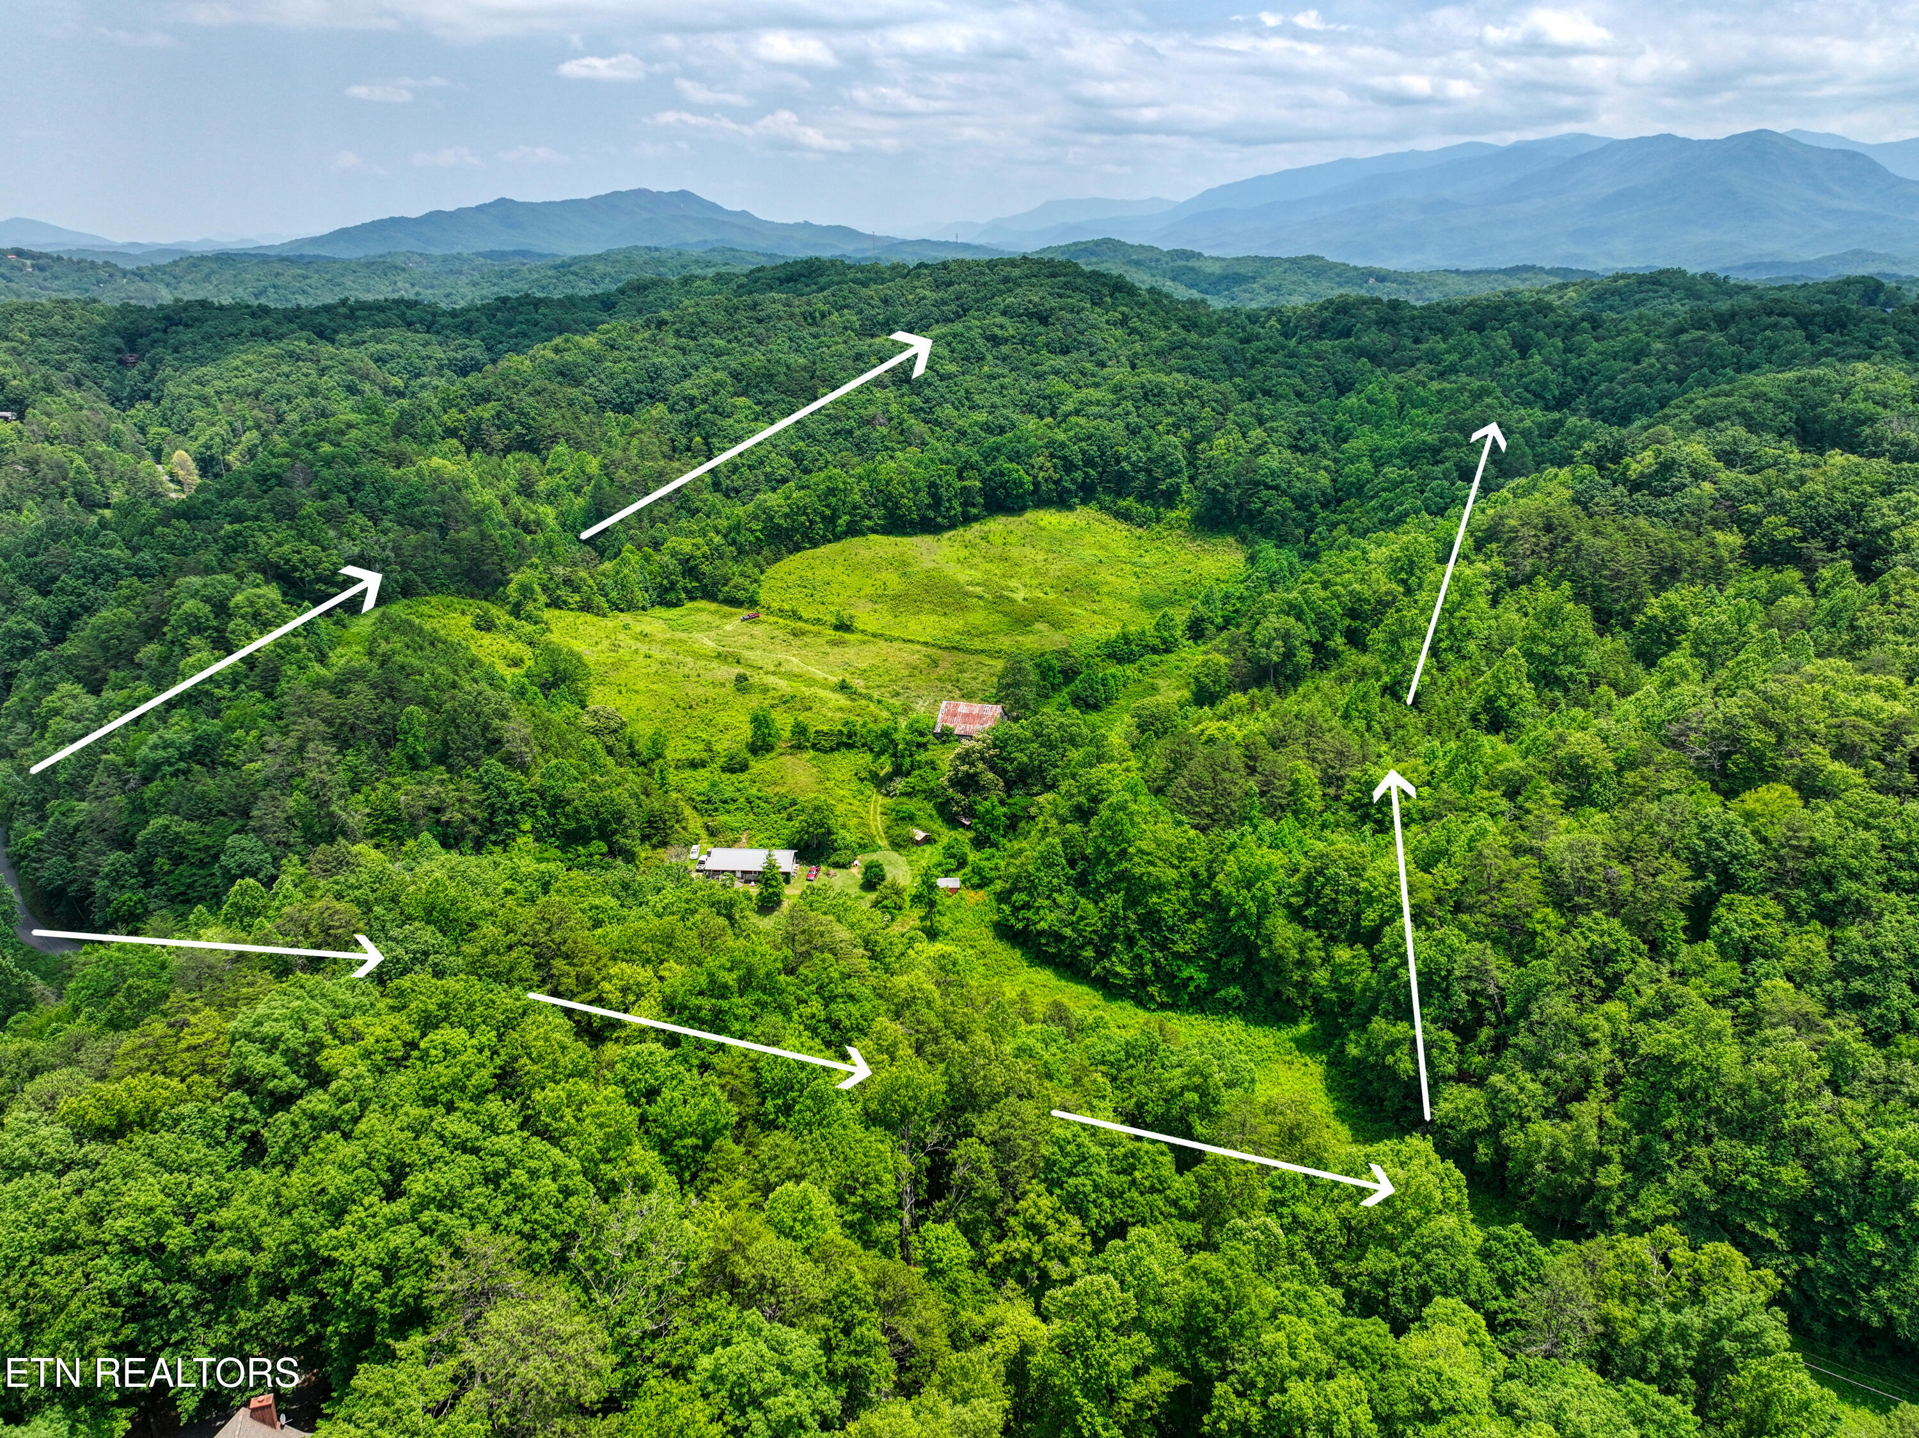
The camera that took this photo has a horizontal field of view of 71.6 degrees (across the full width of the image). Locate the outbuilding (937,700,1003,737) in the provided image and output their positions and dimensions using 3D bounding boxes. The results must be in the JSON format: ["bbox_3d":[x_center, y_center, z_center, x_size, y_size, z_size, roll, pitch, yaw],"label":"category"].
[{"bbox_3d":[3.420,0.180,346.480,15.800,8.600,16.500,5,20,14],"label":"outbuilding"}]

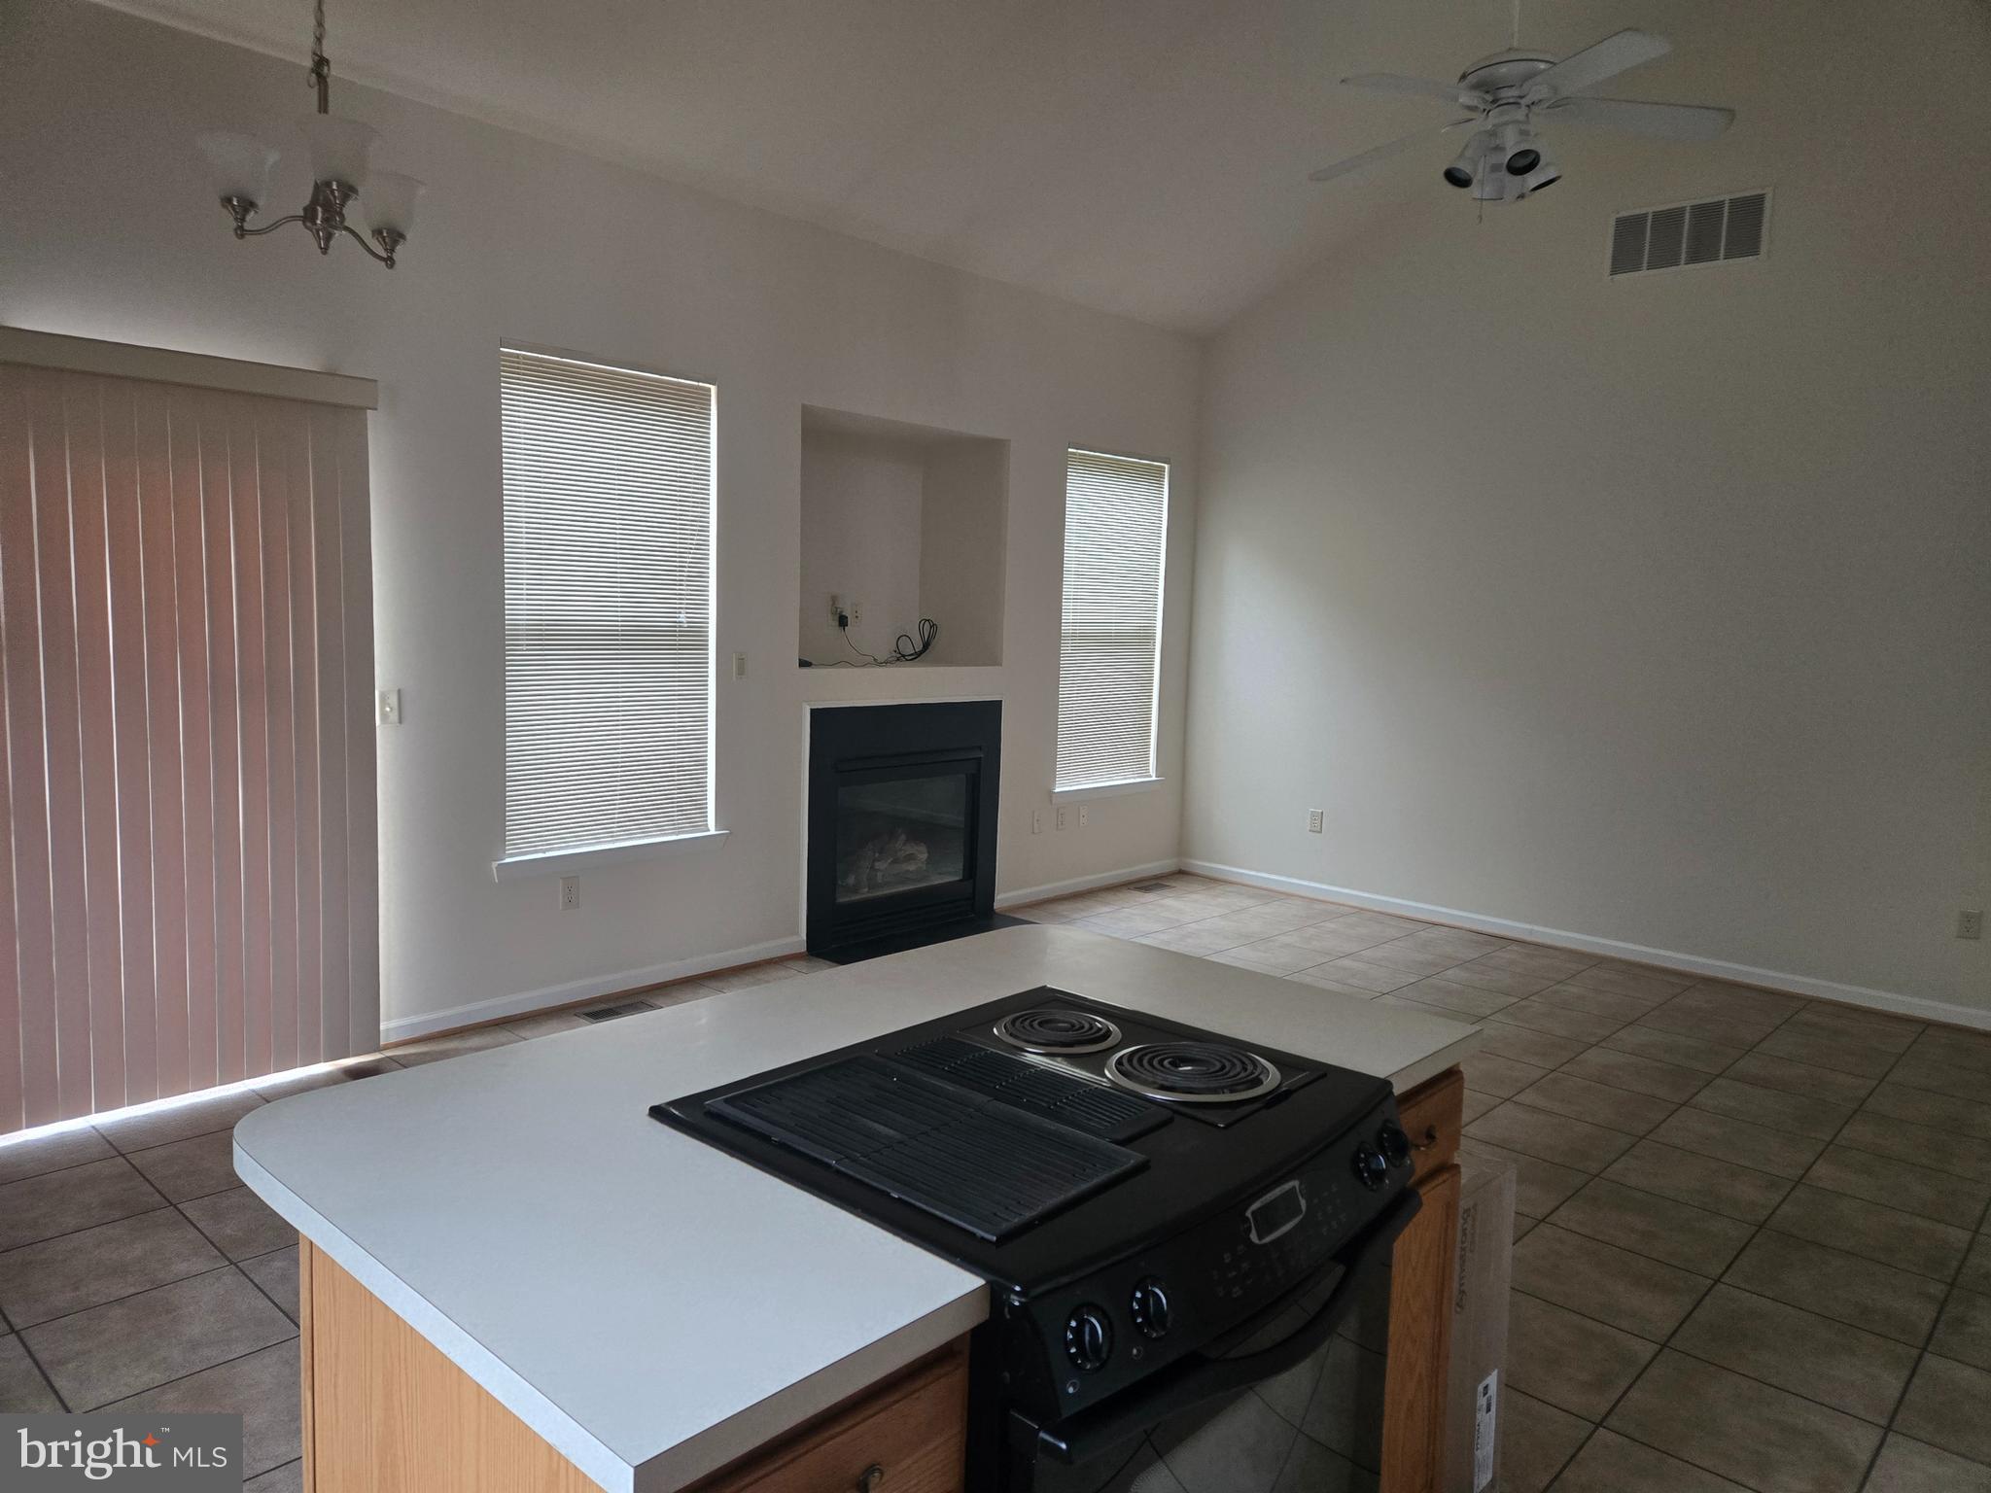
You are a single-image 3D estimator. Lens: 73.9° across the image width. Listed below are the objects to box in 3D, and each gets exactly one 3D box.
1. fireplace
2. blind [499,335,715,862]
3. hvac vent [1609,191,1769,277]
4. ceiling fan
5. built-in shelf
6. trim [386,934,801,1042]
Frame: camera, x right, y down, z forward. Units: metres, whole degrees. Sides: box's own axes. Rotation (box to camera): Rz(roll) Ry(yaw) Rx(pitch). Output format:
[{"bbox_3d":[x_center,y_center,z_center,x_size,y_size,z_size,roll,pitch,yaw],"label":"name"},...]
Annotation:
[{"bbox_3d":[-0.359,0.350,6.240,0.380,1.089,1.234,7,8,43],"label":"fireplace"},{"bbox_3d":[-1.472,-0.531,5.065,0.050,1.828,0.884,7,8,43],"label":"blind"},{"bbox_3d":[3.091,-2.282,5.915,0.647,0.296,0.025,7,8,43],"label":"hvac vent"},{"bbox_3d":[1.548,-1.887,4.022,1.290,0.455,1.290,7,8,43],"label":"ceiling fan"},{"bbox_3d":[-0.618,-0.954,6.337,0.616,1.117,1.304,7,8,43],"label":"built-in shelf"},{"bbox_3d":[-1.478,0.933,5.210,0.020,0.072,1.847,7,8,43],"label":"trim"}]

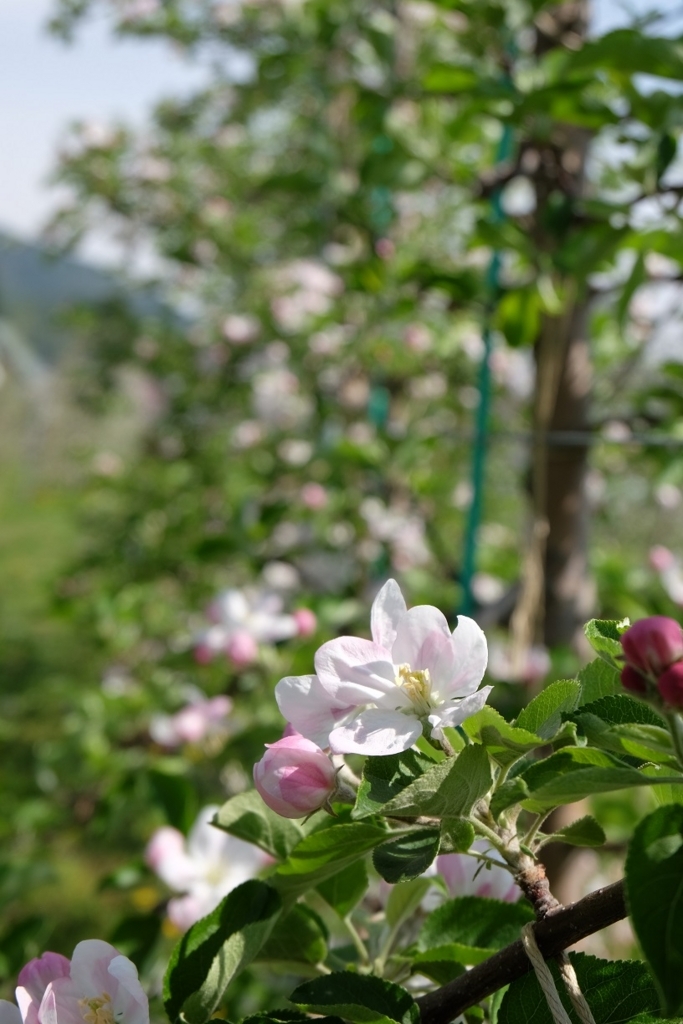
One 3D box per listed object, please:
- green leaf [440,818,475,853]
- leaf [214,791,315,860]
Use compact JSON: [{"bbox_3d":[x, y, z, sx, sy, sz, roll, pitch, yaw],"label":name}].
[{"bbox_3d":[0.032,0.090,0.405,0.009,0.009,0.008,0,4,0],"label":"green leaf"},{"bbox_3d":[-0.020,0.082,0.378,0.028,0.012,0.019,-14,-39,8],"label":"leaf"}]

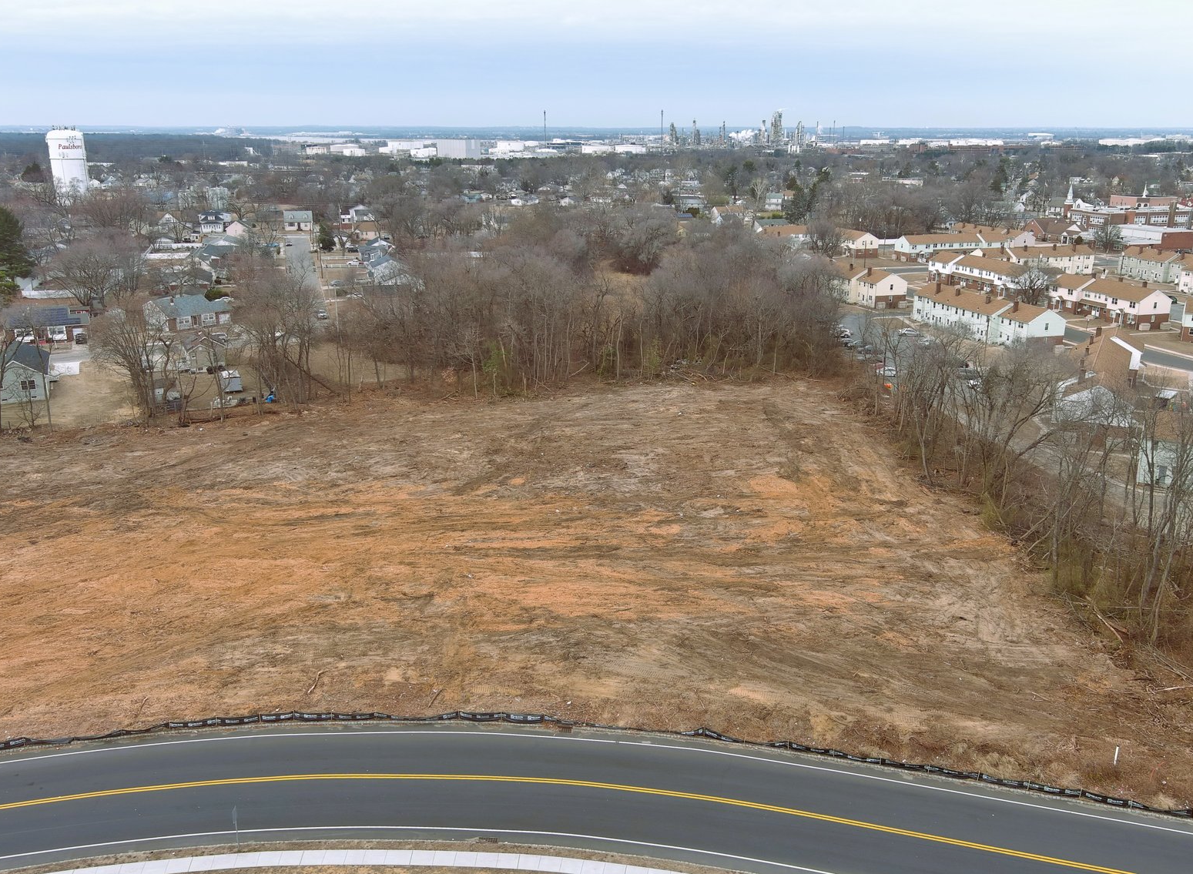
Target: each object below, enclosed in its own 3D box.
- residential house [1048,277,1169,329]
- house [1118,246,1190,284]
[{"bbox_3d":[107.350,-29.240,222.550,9.460,7.840,25.390,-5,17,-17],"label":"residential house"},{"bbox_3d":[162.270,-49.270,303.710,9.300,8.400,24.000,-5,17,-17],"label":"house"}]

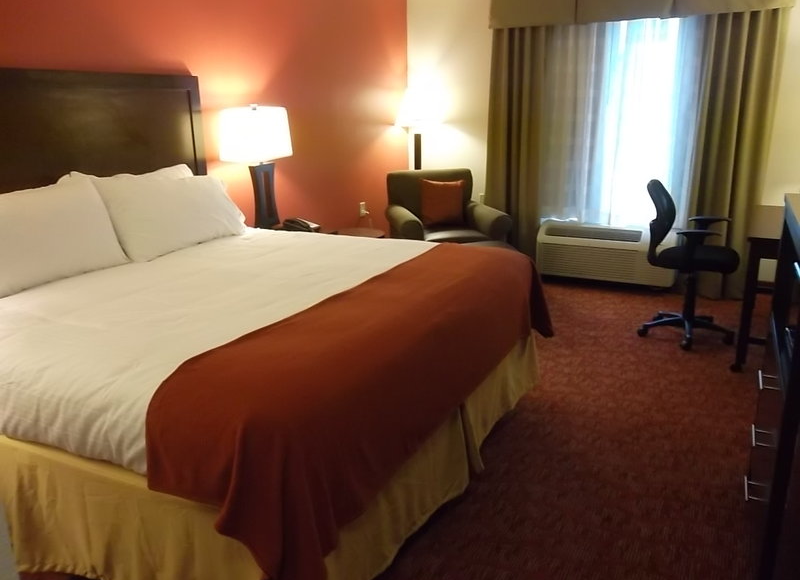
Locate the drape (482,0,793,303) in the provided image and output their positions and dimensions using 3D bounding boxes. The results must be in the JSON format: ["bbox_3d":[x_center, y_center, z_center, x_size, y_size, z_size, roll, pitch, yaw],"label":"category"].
[{"bbox_3d":[1.712,-1.064,4.999,2.140,2.060,0.160,7,18,27],"label":"drape"}]

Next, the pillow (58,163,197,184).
[{"bbox_3d":[-1.316,-0.383,3.096,0.170,0.420,0.790,-8,10,30],"label":"pillow"}]

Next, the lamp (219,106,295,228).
[{"bbox_3d":[-0.814,-0.699,3.671,0.410,0.740,0.410,7,18,27],"label":"lamp"}]

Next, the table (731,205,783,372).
[{"bbox_3d":[2.406,-0.048,3.824,0.580,0.740,1.380,7,18,27],"label":"table"}]

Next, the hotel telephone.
[{"bbox_3d":[-0.652,-0.452,4.055,0.220,0.100,0.200,12,20,38],"label":"hotel telephone"}]

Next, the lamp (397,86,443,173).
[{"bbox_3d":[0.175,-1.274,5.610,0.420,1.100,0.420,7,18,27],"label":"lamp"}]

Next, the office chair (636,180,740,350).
[{"bbox_3d":[1.844,-0.188,3.960,0.560,0.950,0.590,7,18,27],"label":"office chair"}]

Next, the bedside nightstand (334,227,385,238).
[{"bbox_3d":[-0.350,-0.145,4.662,0.520,0.540,0.520,7,18,27],"label":"bedside nightstand"}]

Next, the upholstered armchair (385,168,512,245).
[{"bbox_3d":[0.378,-0.485,5.165,0.840,0.900,0.840,-6,17,-17],"label":"upholstered armchair"}]

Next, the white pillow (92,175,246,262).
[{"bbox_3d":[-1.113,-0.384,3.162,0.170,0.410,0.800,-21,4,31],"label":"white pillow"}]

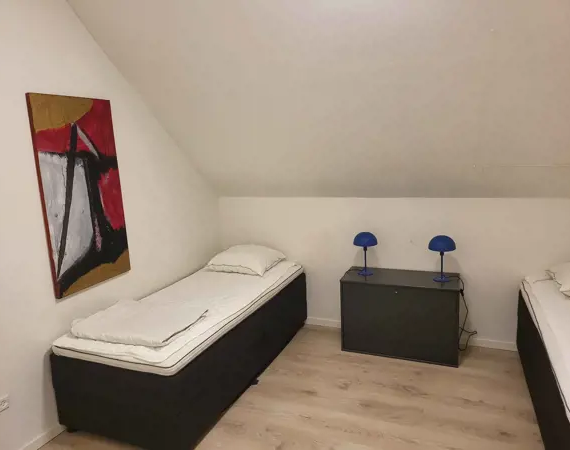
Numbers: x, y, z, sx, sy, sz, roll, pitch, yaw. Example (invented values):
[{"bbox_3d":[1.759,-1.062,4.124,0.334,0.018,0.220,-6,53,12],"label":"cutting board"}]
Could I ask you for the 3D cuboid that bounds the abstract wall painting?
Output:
[{"bbox_3d":[-1.307,-0.200,2.721,0.036,1.213,0.591,2,11,23],"label":"abstract wall painting"}]

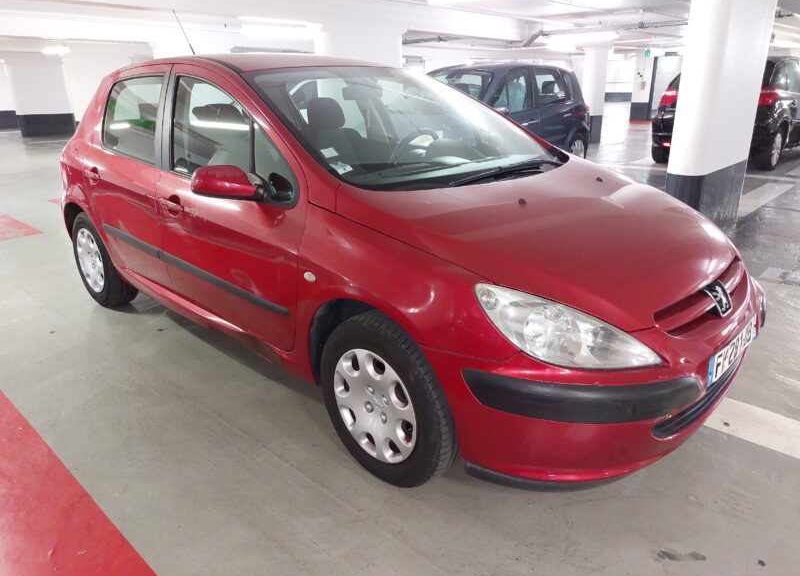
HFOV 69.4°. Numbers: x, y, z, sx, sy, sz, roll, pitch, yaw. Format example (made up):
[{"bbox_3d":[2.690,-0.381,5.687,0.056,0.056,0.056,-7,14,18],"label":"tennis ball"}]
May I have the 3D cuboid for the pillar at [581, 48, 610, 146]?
[{"bbox_3d":[4.171,-4.148,12.490,0.370,2.020,0.500,17,26,41],"label":"pillar"}]

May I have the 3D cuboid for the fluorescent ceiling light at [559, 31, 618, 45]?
[{"bbox_3d":[3.502,-4.683,10.785,1.220,0.110,0.130,17,25,40],"label":"fluorescent ceiling light"}]

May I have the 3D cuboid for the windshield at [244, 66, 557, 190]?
[{"bbox_3d":[0.047,-0.794,2.707,1.440,0.130,1.060,-19,54,-44],"label":"windshield"}]

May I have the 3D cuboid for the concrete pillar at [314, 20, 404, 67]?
[{"bbox_3d":[-0.566,-2.531,8.196,0.280,2.150,1.520,17,25,40],"label":"concrete pillar"}]

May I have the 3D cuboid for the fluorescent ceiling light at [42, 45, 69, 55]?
[{"bbox_3d":[-8.179,-5.613,13.628,1.200,0.120,0.160,17,26,41],"label":"fluorescent ceiling light"}]

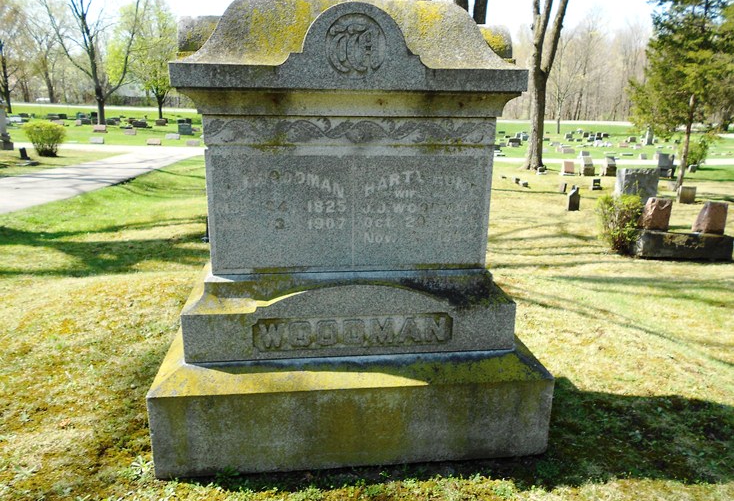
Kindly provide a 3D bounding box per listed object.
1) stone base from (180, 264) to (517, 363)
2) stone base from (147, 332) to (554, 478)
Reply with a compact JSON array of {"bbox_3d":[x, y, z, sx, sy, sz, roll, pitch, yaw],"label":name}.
[{"bbox_3d":[-0.102,0.179,2.878,1.489,0.364,0.898,-1,16,-6],"label":"stone base"},{"bbox_3d":[-0.106,0.585,2.995,1.770,0.481,1.186,-1,16,-6],"label":"stone base"}]

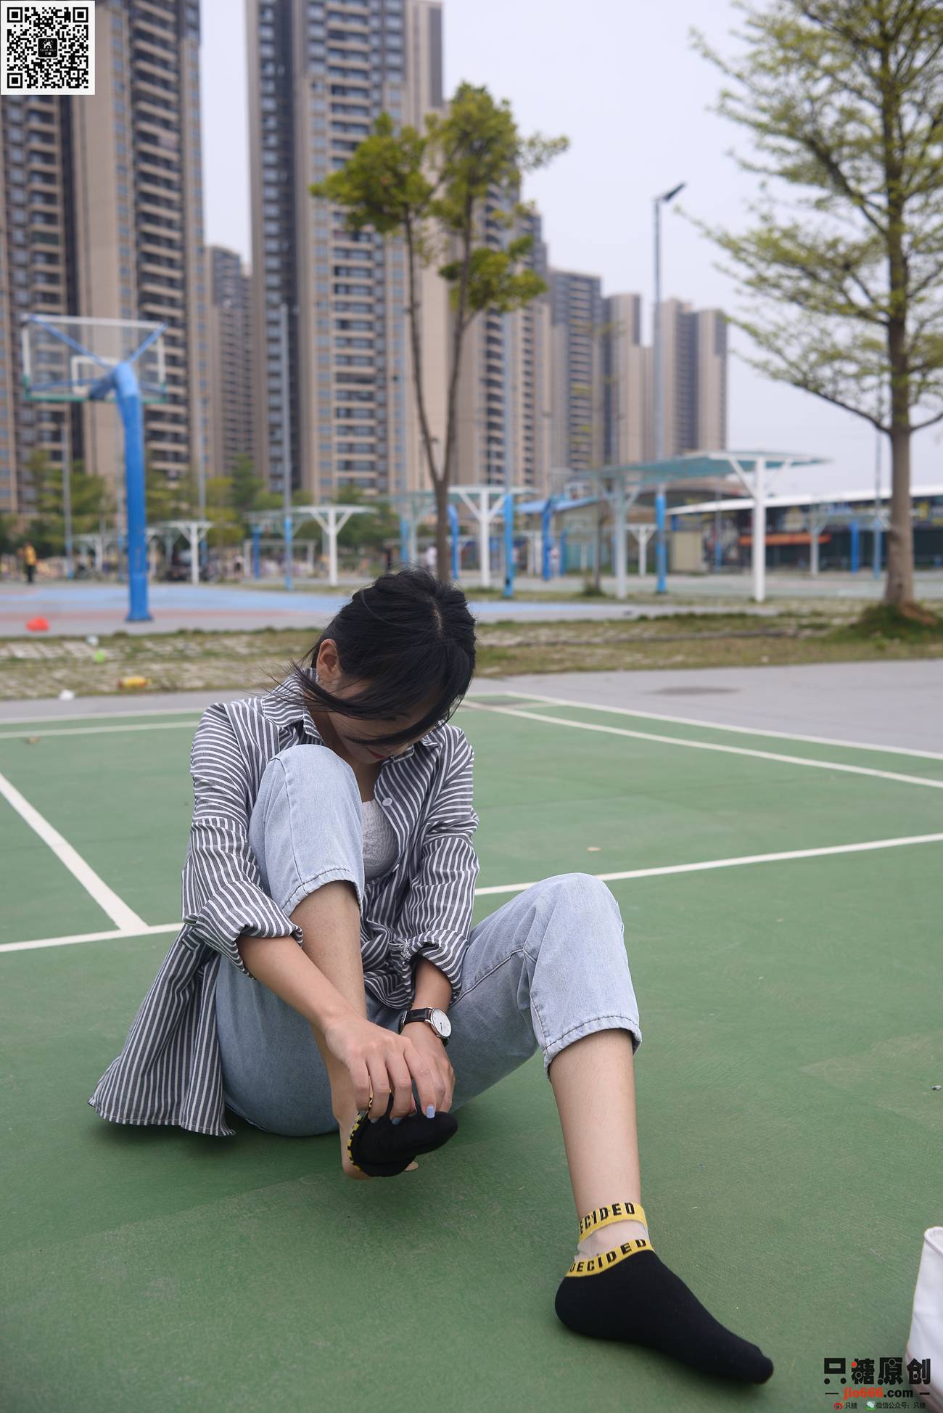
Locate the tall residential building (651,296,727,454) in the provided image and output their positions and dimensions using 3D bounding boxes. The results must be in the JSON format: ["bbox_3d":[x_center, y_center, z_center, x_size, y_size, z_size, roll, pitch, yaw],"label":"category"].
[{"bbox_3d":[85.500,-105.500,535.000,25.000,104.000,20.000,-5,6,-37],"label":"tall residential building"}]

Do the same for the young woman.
[{"bbox_3d":[-0.140,0.218,1.605,0.630,0.760,0.910,-2,5,-15],"label":"young woman"}]

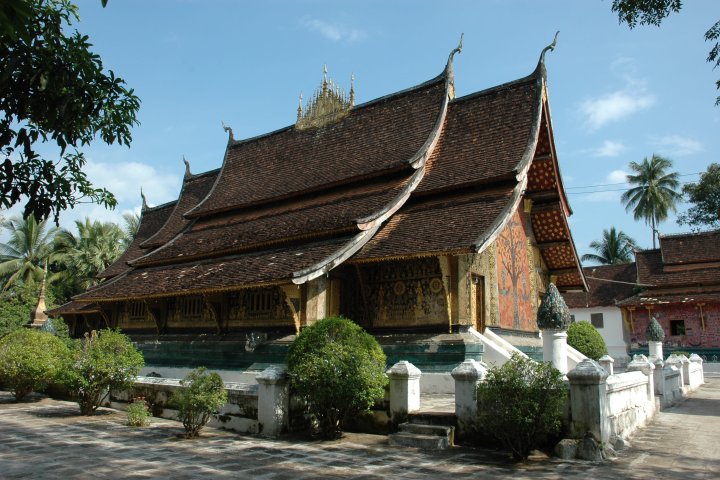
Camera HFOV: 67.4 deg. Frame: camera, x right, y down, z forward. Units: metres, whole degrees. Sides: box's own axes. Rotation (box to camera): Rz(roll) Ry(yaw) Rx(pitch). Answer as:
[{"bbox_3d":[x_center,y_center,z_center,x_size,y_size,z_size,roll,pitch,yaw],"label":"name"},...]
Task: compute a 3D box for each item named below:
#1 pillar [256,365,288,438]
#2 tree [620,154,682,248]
[{"bbox_3d":[-1.644,2.944,9.965,0.449,1.260,0.449,-7,-14,35],"label":"pillar"},{"bbox_3d":[29.241,1.911,53.826,6.400,21.500,6.400,1,-11,0],"label":"tree"}]

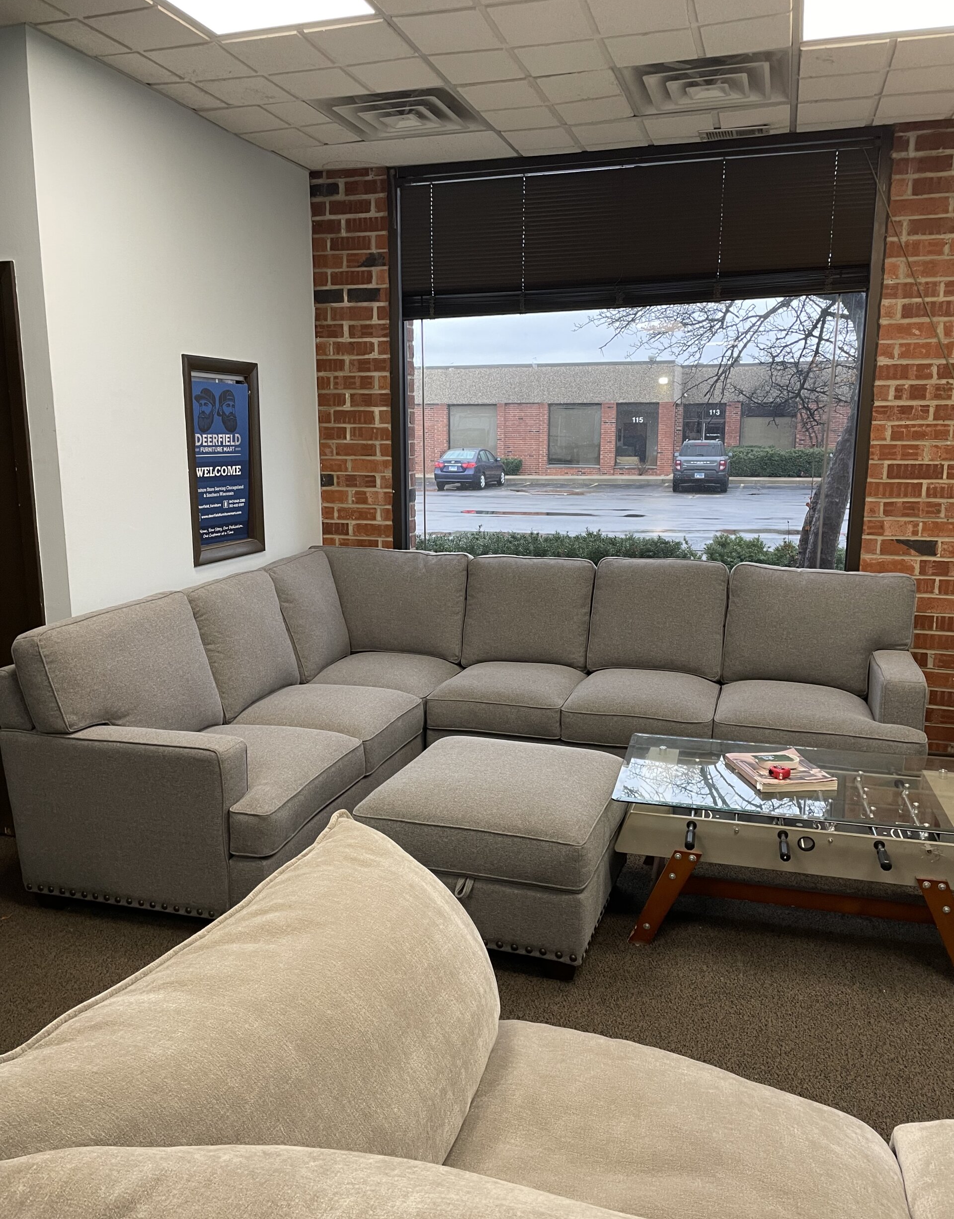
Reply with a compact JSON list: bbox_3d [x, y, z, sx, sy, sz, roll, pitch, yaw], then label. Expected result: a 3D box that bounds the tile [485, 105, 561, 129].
[{"bbox_3d":[0.194,-2.030,3.938,0.280,0.020,0.288,4,12,17],"label":"tile"}]

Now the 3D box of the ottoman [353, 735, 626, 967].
[{"bbox_3d":[0.073,0.746,3.113,0.719,0.430,0.713,3,12,17],"label":"ottoman"}]

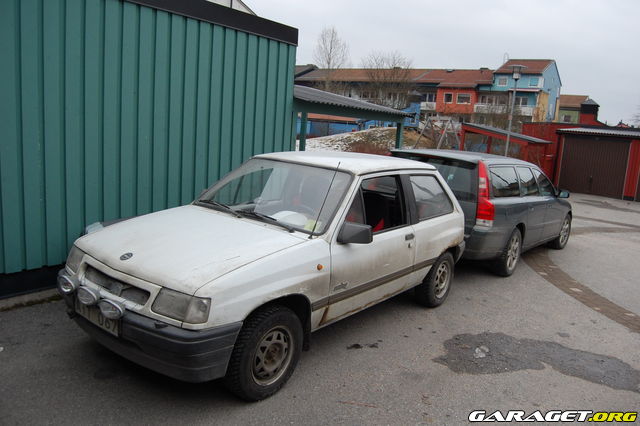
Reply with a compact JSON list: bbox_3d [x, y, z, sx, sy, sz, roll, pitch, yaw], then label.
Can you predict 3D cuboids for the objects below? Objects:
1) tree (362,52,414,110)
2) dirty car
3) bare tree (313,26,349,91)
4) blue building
[{"bbox_3d":[6.930,-12.900,50.000,5.600,8.200,5.600,4,9,0],"label":"tree"},{"bbox_3d":[-0.107,0.180,3.905,1.570,1.370,3.630,12,12,36],"label":"dirty car"},{"bbox_3d":[1.030,-15.700,55.000,4.200,11.500,4.200,4,9,0],"label":"bare tree"},{"bbox_3d":[24.200,-13.200,57.500,7.000,8.600,8.500,10,11,32],"label":"blue building"}]

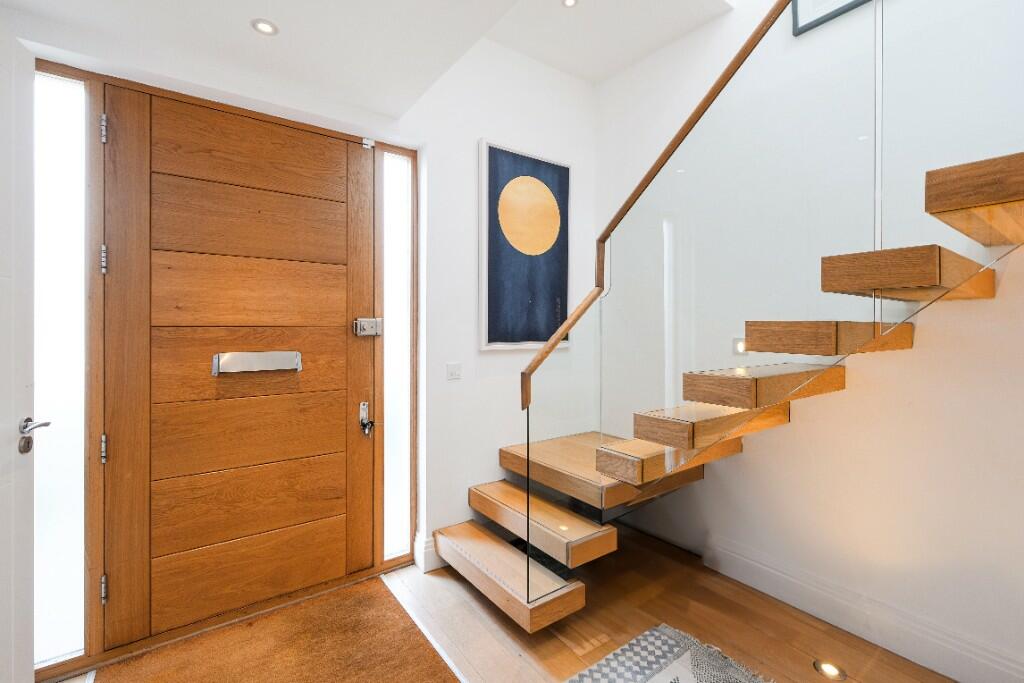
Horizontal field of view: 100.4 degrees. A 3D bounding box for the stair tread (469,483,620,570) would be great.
[{"bbox_3d":[0.112,0.878,2.155,0.283,0.098,0.829,-1,0,-35],"label":"stair tread"}]

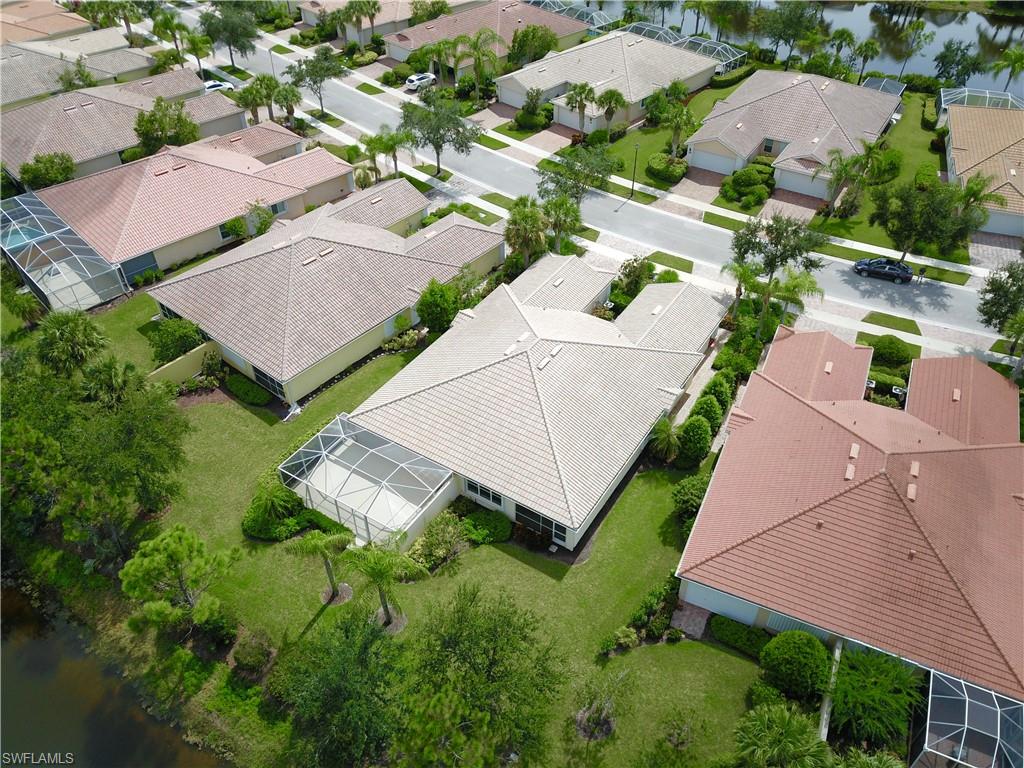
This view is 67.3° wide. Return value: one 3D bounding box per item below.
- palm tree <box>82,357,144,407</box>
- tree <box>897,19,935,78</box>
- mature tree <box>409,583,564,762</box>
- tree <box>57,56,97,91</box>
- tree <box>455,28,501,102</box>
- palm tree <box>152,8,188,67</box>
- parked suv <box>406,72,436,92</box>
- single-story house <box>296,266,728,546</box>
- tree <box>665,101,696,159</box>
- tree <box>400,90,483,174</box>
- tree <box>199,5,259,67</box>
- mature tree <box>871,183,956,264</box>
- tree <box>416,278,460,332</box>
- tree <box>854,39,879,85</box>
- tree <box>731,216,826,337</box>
[{"bbox_3d":[-27.771,-0.172,53.636,3.770,3.060,3.770,-24,47,-26],"label":"palm tree"},{"bbox_3d":[53.368,-44.325,102.727,4.376,8.296,4.376,-2,41,0],"label":"tree"},{"bbox_3d":[-1.108,13.844,34.683,6.815,9.857,6.815,0,41,0],"label":"mature tree"},{"bbox_3d":[-57.000,-40.609,100.926,4.686,4.304,4.686,0,41,0],"label":"tree"},{"bbox_3d":[-4.256,-40.328,97.889,5.749,8.926,5.749,-2,41,0],"label":"tree"},{"bbox_3d":[-44.094,-44.719,100.621,4.280,7.800,4.280,-15,44,-17],"label":"palm tree"},{"bbox_3d":[-11.981,-40.402,102.438,1.870,1.660,4.650,28,49,29],"label":"parked suv"},{"bbox_3d":[2.199,-0.841,54.653,17.850,6.200,29.000,23,47,25],"label":"single-story house"},{"bbox_3d":[18.404,-28.027,85.073,3.424,6.404,3.424,-2,41,0],"label":"tree"},{"bbox_3d":[-7.632,-26.408,82.250,8.654,8.713,8.654,-2,41,0],"label":"tree"},{"bbox_3d":[-37.672,-46.346,102.639,7.520,7.690,7.520,-13,43,-15],"label":"tree"},{"bbox_3d":[34.529,-13.817,66.794,6.890,7.240,6.890,22,46,22],"label":"mature tree"},{"bbox_3d":[-5.612,-5.933,59.221,3.290,4.720,3.290,-4,41,-5],"label":"tree"},{"bbox_3d":[45.105,-41.073,98.927,3.160,6.000,3.160,17,44,18],"label":"tree"},{"bbox_3d":[21.227,-9.260,62.000,7.465,8.204,7.465,0,41,0],"label":"tree"}]

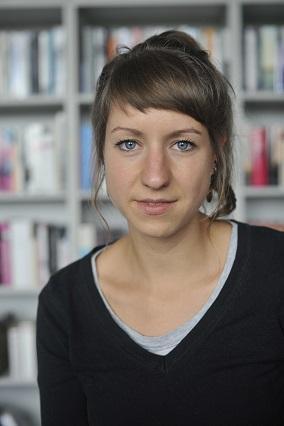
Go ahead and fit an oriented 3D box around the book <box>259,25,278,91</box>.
[{"bbox_3d":[0.423,-0.520,2.040,0.054,0.220,0.155,-1,0,0],"label":"book"}]

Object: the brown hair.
[{"bbox_3d":[0.029,-0.110,0.800,0.192,0.275,0.230,-1,0,7],"label":"brown hair"}]

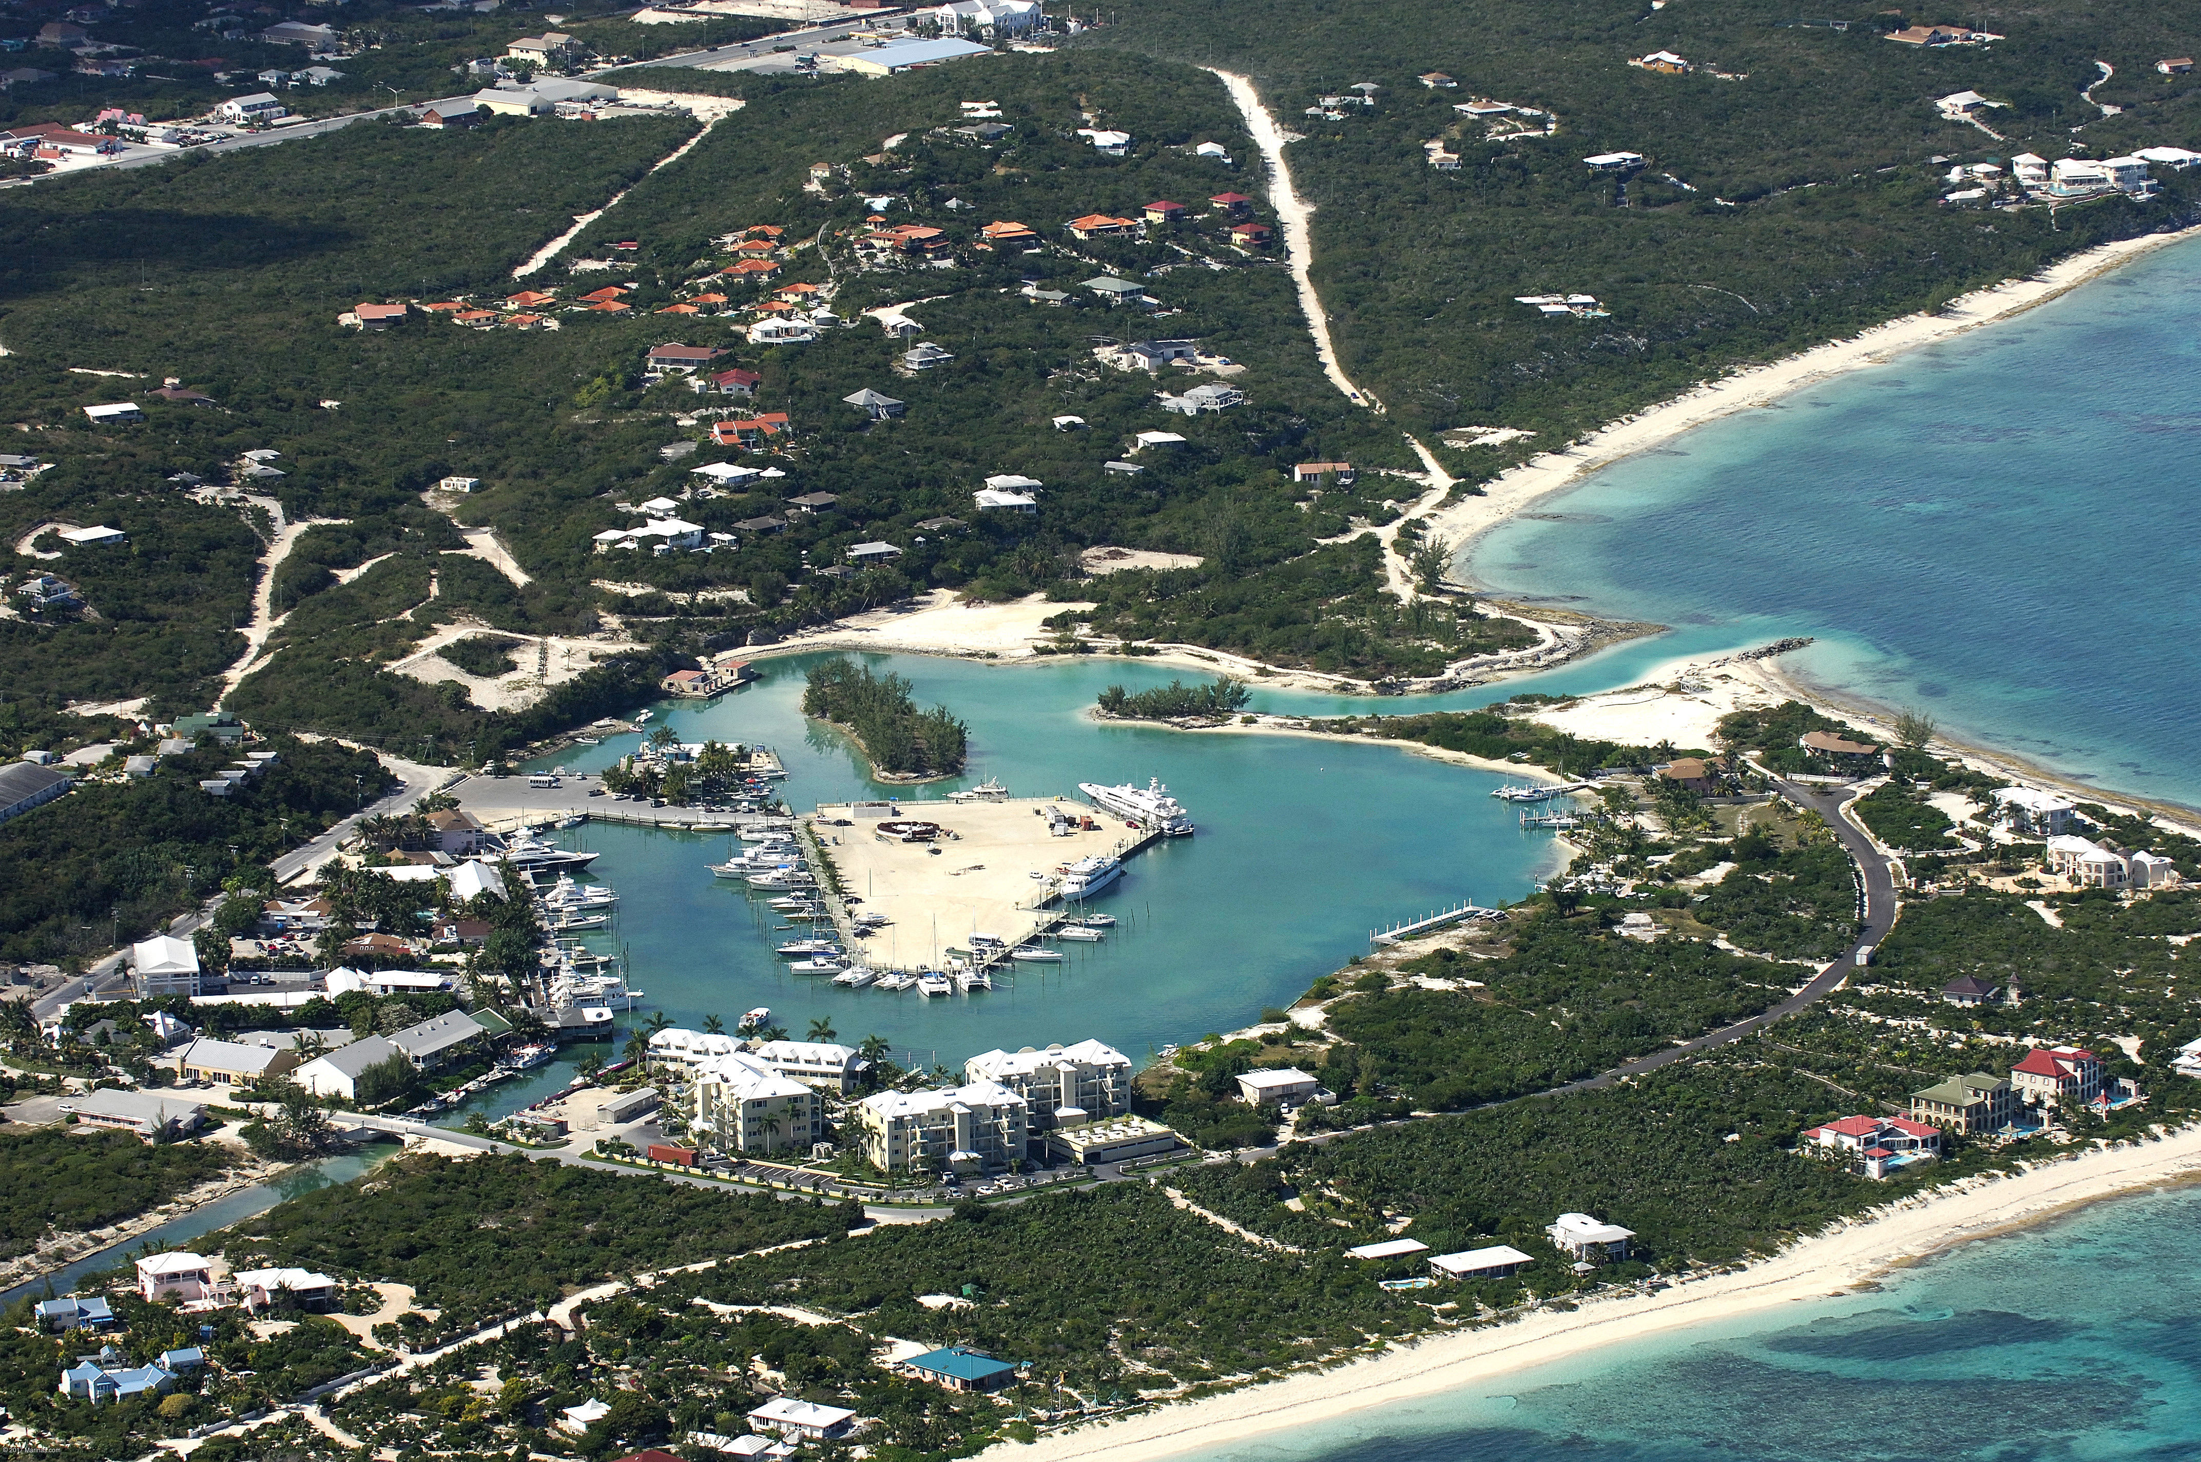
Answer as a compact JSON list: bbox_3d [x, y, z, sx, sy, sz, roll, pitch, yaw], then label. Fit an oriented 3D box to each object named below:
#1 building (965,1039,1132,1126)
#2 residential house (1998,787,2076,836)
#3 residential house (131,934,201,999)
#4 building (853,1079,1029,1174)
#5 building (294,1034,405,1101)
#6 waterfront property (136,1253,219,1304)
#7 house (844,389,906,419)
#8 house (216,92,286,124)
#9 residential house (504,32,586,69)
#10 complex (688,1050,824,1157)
[{"bbox_3d":[-11.280,81.180,2084.680,33.000,16.300,20.300,-6,14,-21],"label":"building"},{"bbox_3d":[246.540,20.630,2357.060,9.500,8.500,24.500,-6,14,-24],"label":"residential house"},{"bbox_3d":[-228.420,58.300,2206.860,15.500,10.000,27.500,-2,13,-6],"label":"residential house"},{"bbox_3d":[-35.680,89.080,2051.170,34.300,16.000,20.000,-5,13,-19],"label":"building"},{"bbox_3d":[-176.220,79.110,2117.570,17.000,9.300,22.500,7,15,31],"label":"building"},{"bbox_3d":[-200.080,117.540,1942.850,14.500,9.000,11.000,-6,14,-22],"label":"waterfront property"},{"bbox_3d":[-72.140,-105.260,2867.950,14.000,7.700,14.000,-7,14,-25],"label":"house"},{"bbox_3d":[-330.590,-243.150,3508.370,14.500,8.600,21.500,10,17,40],"label":"house"},{"bbox_3d":[-221.250,-272.600,3605.550,30.000,11.500,13.500,8,15,35],"label":"residential house"},{"bbox_3d":[-78.530,84.350,2073.590,20.000,16.300,33.500,-5,13,-20],"label":"complex"}]

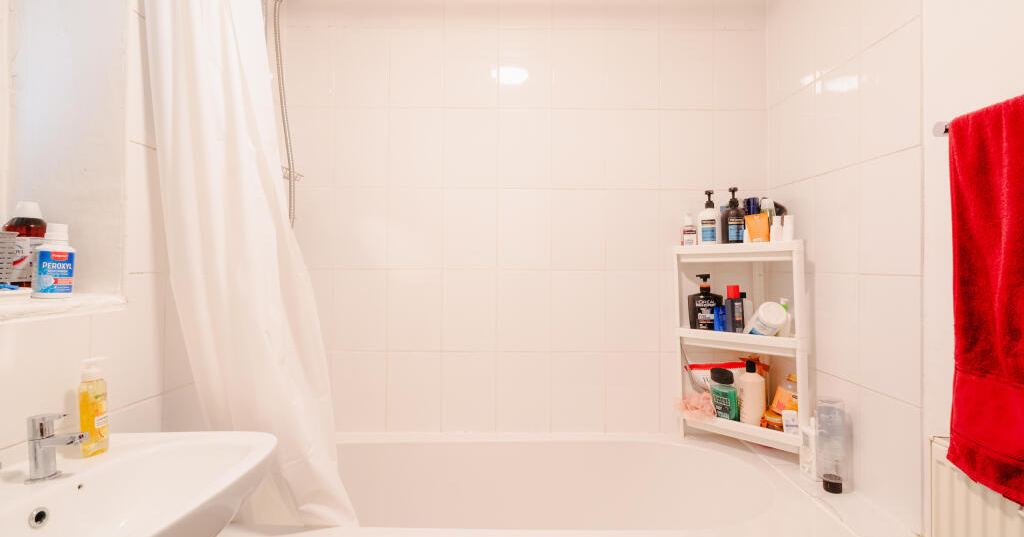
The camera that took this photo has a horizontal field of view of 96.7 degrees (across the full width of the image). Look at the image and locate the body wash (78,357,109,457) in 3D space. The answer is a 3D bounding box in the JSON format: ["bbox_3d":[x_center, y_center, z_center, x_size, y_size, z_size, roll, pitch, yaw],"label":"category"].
[{"bbox_3d":[-0.794,0.261,0.865,0.036,0.180,0.048,0,0,7],"label":"body wash"}]

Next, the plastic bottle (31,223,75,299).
[{"bbox_3d":[-0.926,-0.014,0.920,0.045,0.151,0.065,0,0,40],"label":"plastic bottle"}]

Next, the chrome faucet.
[{"bbox_3d":[-0.768,0.299,0.766,0.090,0.108,0.046,0,0,1],"label":"chrome faucet"}]

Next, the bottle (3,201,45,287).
[{"bbox_3d":[-1.005,-0.048,0.940,0.064,0.180,0.064,0,0,-24],"label":"bottle"}]

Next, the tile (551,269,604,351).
[{"bbox_3d":[0.245,0.161,1.710,0.201,0.302,0.014,0,0,0],"label":"tile"}]

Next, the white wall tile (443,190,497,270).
[{"bbox_3d":[-0.154,-0.143,1.685,0.199,0.298,0.010,0,0,0],"label":"white wall tile"}]

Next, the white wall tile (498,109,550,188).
[{"bbox_3d":[0.047,-0.446,1.698,0.200,0.300,0.010,0,-1,-1],"label":"white wall tile"}]

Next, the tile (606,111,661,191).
[{"bbox_3d":[0.452,-0.444,1.713,0.201,0.302,0.014,0,0,0],"label":"tile"}]

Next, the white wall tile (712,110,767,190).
[{"bbox_3d":[0.858,-0.441,1.716,0.201,0.302,0.014,0,0,0],"label":"white wall tile"}]

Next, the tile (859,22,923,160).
[{"bbox_3d":[0.955,-0.440,1.150,0.010,0.298,0.190,0,0,0],"label":"tile"}]

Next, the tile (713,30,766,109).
[{"bbox_3d":[0.864,-0.752,1.727,0.202,0.303,0.010,0,-1,0],"label":"tile"}]

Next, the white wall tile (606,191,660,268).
[{"bbox_3d":[0.446,-0.140,1.689,0.199,0.298,0.010,0,0,0],"label":"white wall tile"}]

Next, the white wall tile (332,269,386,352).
[{"bbox_3d":[-0.562,0.154,1.680,0.200,0.300,0.010,0,-1,-1],"label":"white wall tile"}]

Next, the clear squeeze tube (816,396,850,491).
[{"bbox_3d":[0.891,0.495,1.268,0.079,0.241,0.057,0,0,7],"label":"clear squeeze tube"}]

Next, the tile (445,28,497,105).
[{"bbox_3d":[-0.156,-0.758,1.724,0.202,0.303,0.010,0,-1,0],"label":"tile"}]

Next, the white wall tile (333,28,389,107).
[{"bbox_3d":[-0.559,-0.754,1.706,0.201,0.302,0.014,0,0,0],"label":"white wall tile"}]

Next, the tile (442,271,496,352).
[{"bbox_3d":[-0.156,0.157,1.683,0.199,0.298,0.010,0,0,0],"label":"tile"}]

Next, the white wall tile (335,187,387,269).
[{"bbox_3d":[-0.560,-0.148,1.685,0.200,0.300,0.010,0,-1,-1],"label":"white wall tile"}]

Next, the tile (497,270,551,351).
[{"bbox_3d":[0.043,0.158,1.712,0.202,0.303,0.010,0,-1,0],"label":"tile"}]

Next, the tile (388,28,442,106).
[{"bbox_3d":[-0.355,-0.750,1.698,0.200,0.300,0.010,0,-1,-1],"label":"tile"}]

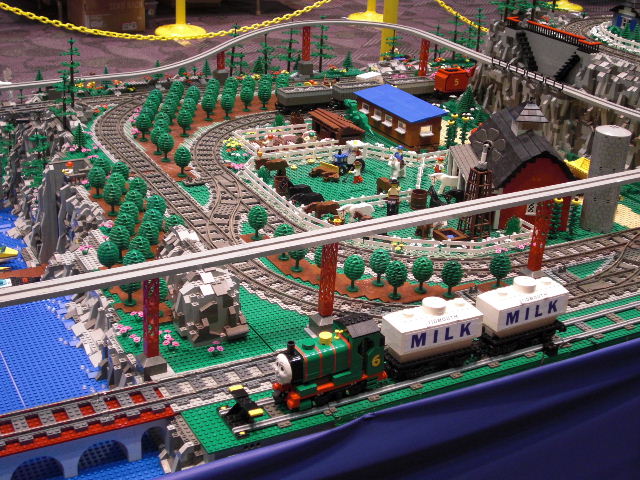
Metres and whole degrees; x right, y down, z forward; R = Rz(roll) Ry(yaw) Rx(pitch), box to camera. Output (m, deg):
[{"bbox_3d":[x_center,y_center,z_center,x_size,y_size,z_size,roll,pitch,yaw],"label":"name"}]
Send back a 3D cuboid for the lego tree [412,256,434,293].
[{"bbox_3d":[0.160,0.055,1.498,0.034,0.059,0.034,6,25,6],"label":"lego tree"}]

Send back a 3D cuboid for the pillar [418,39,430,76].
[{"bbox_3d":[0.286,-0.509,2.659,0.017,0.111,0.017,-9,27,-27],"label":"pillar"}]

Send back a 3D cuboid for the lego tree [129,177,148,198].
[{"bbox_3d":[-0.330,-0.083,1.748,0.034,0.059,0.034,-2,25,-11],"label":"lego tree"}]

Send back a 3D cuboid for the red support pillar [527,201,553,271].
[{"bbox_3d":[0.350,-0.007,1.527,0.017,0.114,0.017,-10,27,-27],"label":"red support pillar"}]

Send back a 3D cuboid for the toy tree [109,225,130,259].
[{"bbox_3d":[-0.323,0.006,1.554,0.034,0.059,0.034,-3,25,-12],"label":"toy tree"}]

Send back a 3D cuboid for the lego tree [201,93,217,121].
[{"bbox_3d":[-0.262,-0.313,2.265,0.033,0.064,0.033,0,25,-7],"label":"lego tree"}]

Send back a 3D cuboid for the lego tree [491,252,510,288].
[{"bbox_3d":[0.286,0.050,1.522,0.034,0.059,0.034,8,25,11],"label":"lego tree"}]

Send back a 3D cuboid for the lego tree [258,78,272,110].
[{"bbox_3d":[-0.134,-0.349,2.353,0.033,0.060,0.033,2,24,-1],"label":"lego tree"}]

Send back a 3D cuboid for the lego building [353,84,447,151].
[{"bbox_3d":[0.181,-0.286,2.244,0.097,0.091,0.256,-9,27,-27],"label":"lego building"}]

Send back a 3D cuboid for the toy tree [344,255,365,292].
[{"bbox_3d":[0.054,0.051,1.511,0.033,0.064,0.033,4,25,2],"label":"toy tree"}]

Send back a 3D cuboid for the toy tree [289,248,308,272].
[{"bbox_3d":[-0.036,0.021,1.557,0.033,0.062,0.033,3,24,-1],"label":"toy tree"}]

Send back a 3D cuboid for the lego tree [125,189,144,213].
[{"bbox_3d":[-0.328,-0.058,1.687,0.033,0.060,0.033,-10,27,-27],"label":"lego tree"}]

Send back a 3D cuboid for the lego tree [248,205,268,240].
[{"bbox_3d":[-0.108,-0.032,1.670,0.033,0.064,0.033,2,25,-4],"label":"lego tree"}]

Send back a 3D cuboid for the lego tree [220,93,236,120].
[{"bbox_3d":[-0.219,-0.317,2.279,0.033,0.064,0.033,1,25,-6],"label":"lego tree"}]

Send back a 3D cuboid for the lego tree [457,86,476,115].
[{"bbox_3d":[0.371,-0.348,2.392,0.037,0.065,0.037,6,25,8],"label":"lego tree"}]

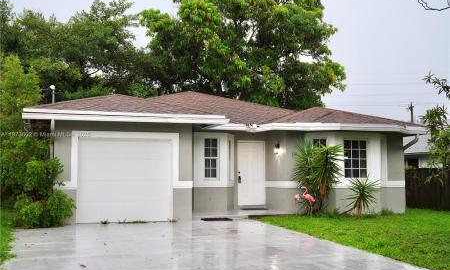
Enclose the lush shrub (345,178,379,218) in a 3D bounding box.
[{"bbox_3d":[3.820,1.750,14.700,0.970,1.110,0.950,1,-5,-18],"label":"lush shrub"}]

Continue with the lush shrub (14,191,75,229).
[{"bbox_3d":[-4.300,1.750,12.500,1.420,0.920,1.150,1,-5,-18],"label":"lush shrub"}]

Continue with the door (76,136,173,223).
[{"bbox_3d":[-2.500,1.155,13.380,2.420,2.140,0.100,1,-5,-18],"label":"door"}]

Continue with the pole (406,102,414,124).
[{"bbox_3d":[20.100,0.910,56.700,0.600,9.000,0.350,0,-4,0],"label":"pole"}]

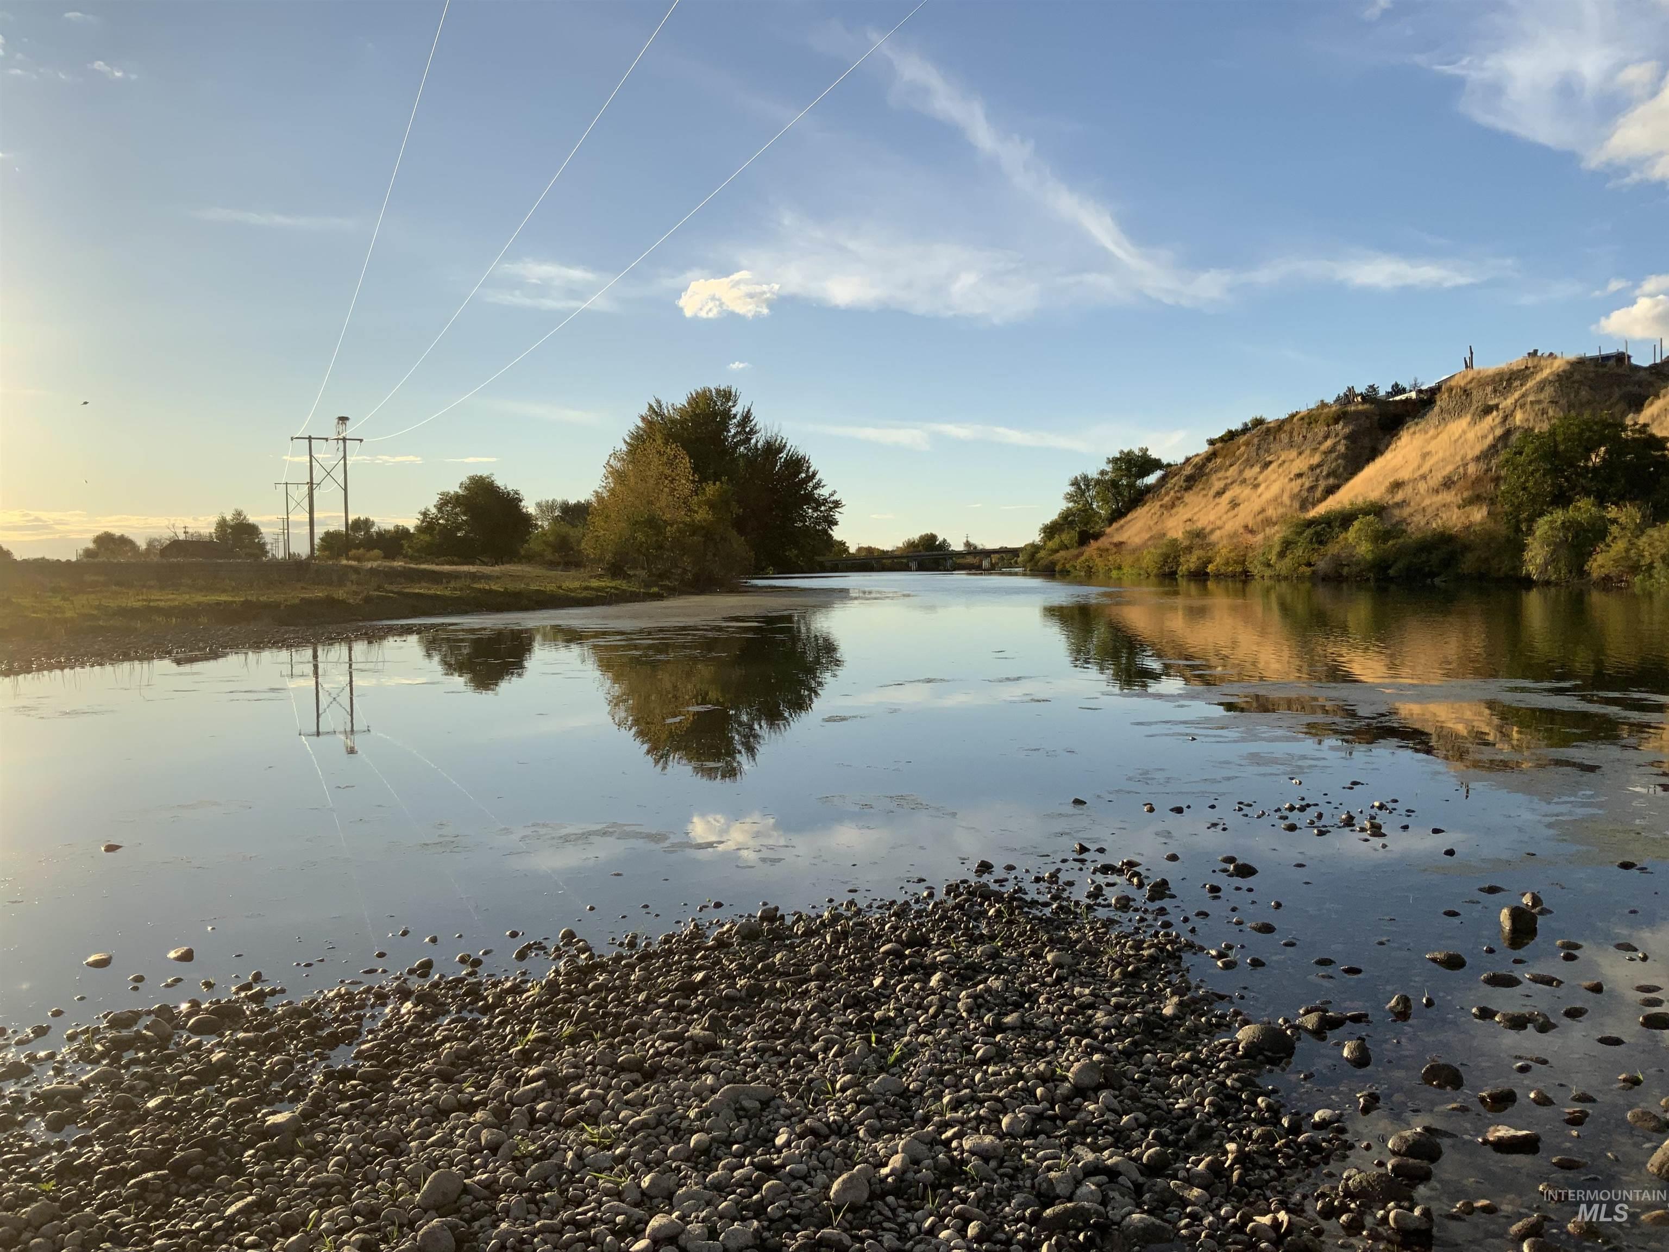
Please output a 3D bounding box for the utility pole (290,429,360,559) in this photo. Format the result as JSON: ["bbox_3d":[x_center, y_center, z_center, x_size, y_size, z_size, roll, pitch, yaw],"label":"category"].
[{"bbox_3d":[-56.990,-14.468,157.500,7.400,14.500,0.600,-2,3,-23],"label":"utility pole"}]

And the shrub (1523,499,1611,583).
[{"bbox_3d":[52.888,-6.122,101.000,5.700,6.100,5.200,1,3,28],"label":"shrub"}]

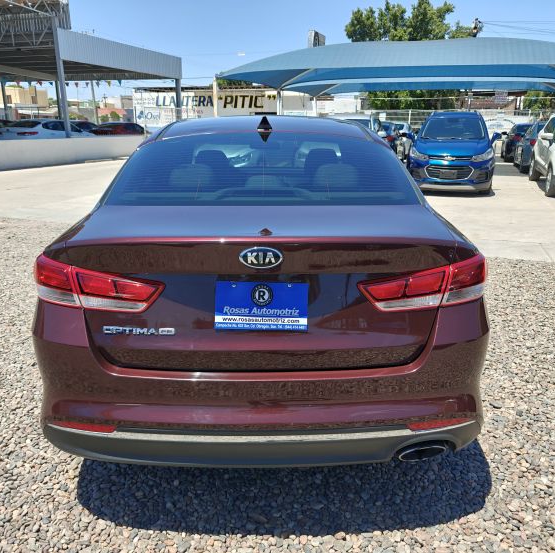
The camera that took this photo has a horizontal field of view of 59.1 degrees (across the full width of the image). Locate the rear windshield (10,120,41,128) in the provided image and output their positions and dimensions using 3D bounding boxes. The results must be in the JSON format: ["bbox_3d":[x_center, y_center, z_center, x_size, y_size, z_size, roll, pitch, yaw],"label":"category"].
[{"bbox_3d":[-9.918,-5.966,19.200,1.250,0.120,0.650,5,48,15],"label":"rear windshield"}]

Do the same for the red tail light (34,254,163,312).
[{"bbox_3d":[-0.627,0.014,1.725,0.520,0.175,0.280,3,17,10],"label":"red tail light"}]

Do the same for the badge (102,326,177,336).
[{"bbox_3d":[-0.461,0.185,1.635,0.245,0.034,0.012,0,5,0],"label":"badge"}]

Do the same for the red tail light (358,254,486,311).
[{"bbox_3d":[0.513,0.014,1.725,0.520,0.175,0.280,-3,17,-10],"label":"red tail light"}]

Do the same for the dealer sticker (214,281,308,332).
[{"bbox_3d":[-0.050,0.096,1.600,0.305,0.160,0.012,0,5,0],"label":"dealer sticker"}]

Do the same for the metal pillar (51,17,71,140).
[{"bbox_3d":[-7.903,-7.041,18.061,0.200,4.590,0.200,7,18,21],"label":"metal pillar"}]

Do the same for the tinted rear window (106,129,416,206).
[{"bbox_3d":[-0.068,-0.495,2.367,1.330,0.120,0.745,0,40,0],"label":"tinted rear window"}]

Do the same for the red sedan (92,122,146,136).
[{"bbox_3d":[-8.646,-7.892,27.713,1.780,1.460,4.500,5,18,15],"label":"red sedan"}]

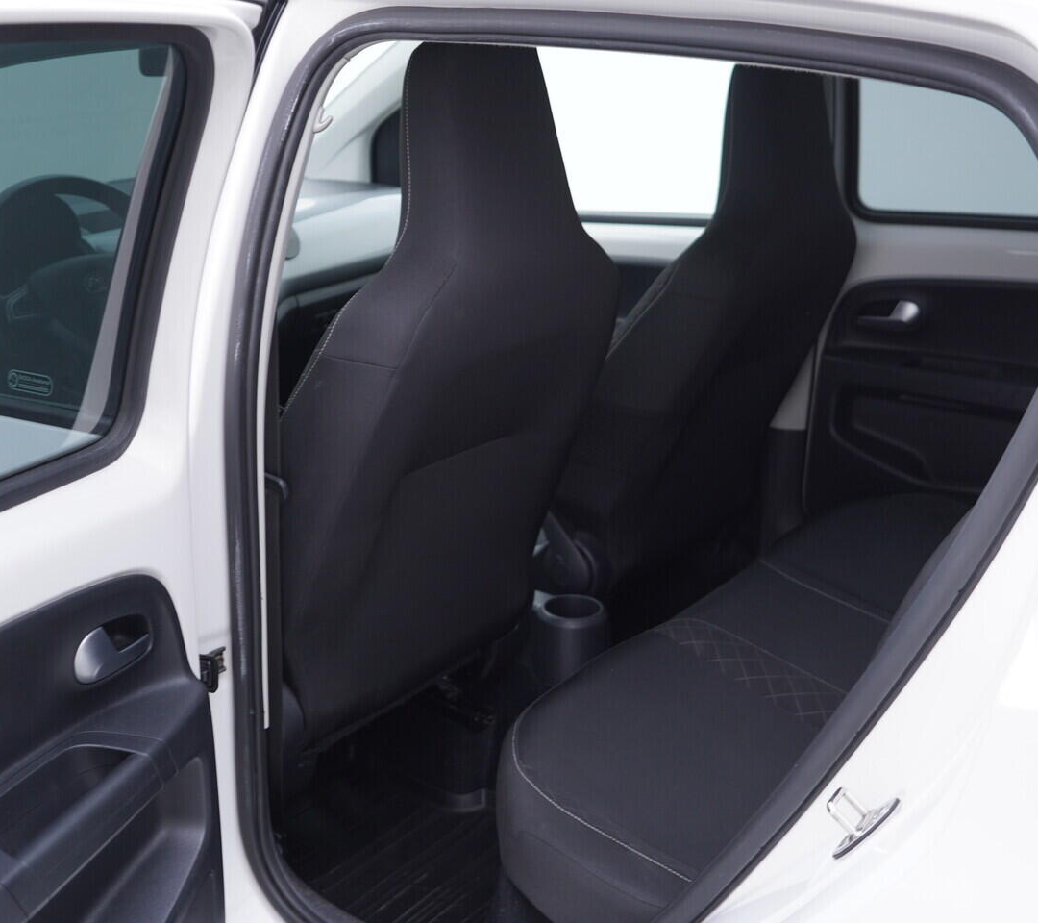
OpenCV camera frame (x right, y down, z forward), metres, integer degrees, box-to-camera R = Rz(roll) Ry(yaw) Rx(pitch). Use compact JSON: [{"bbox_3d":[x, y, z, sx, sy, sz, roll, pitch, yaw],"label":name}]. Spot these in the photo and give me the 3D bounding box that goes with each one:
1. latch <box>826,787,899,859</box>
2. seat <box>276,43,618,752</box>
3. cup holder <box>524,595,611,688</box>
[{"bbox_3d":[0.231,0.243,0.940,0.037,0.055,0.055,47,38,18],"label":"latch"},{"bbox_3d":[-0.120,-0.111,1.540,0.230,0.800,0.480,28,31,30],"label":"seat"},{"bbox_3d":[0.074,0.261,1.930,0.108,0.135,0.108,0,18,0],"label":"cup holder"}]

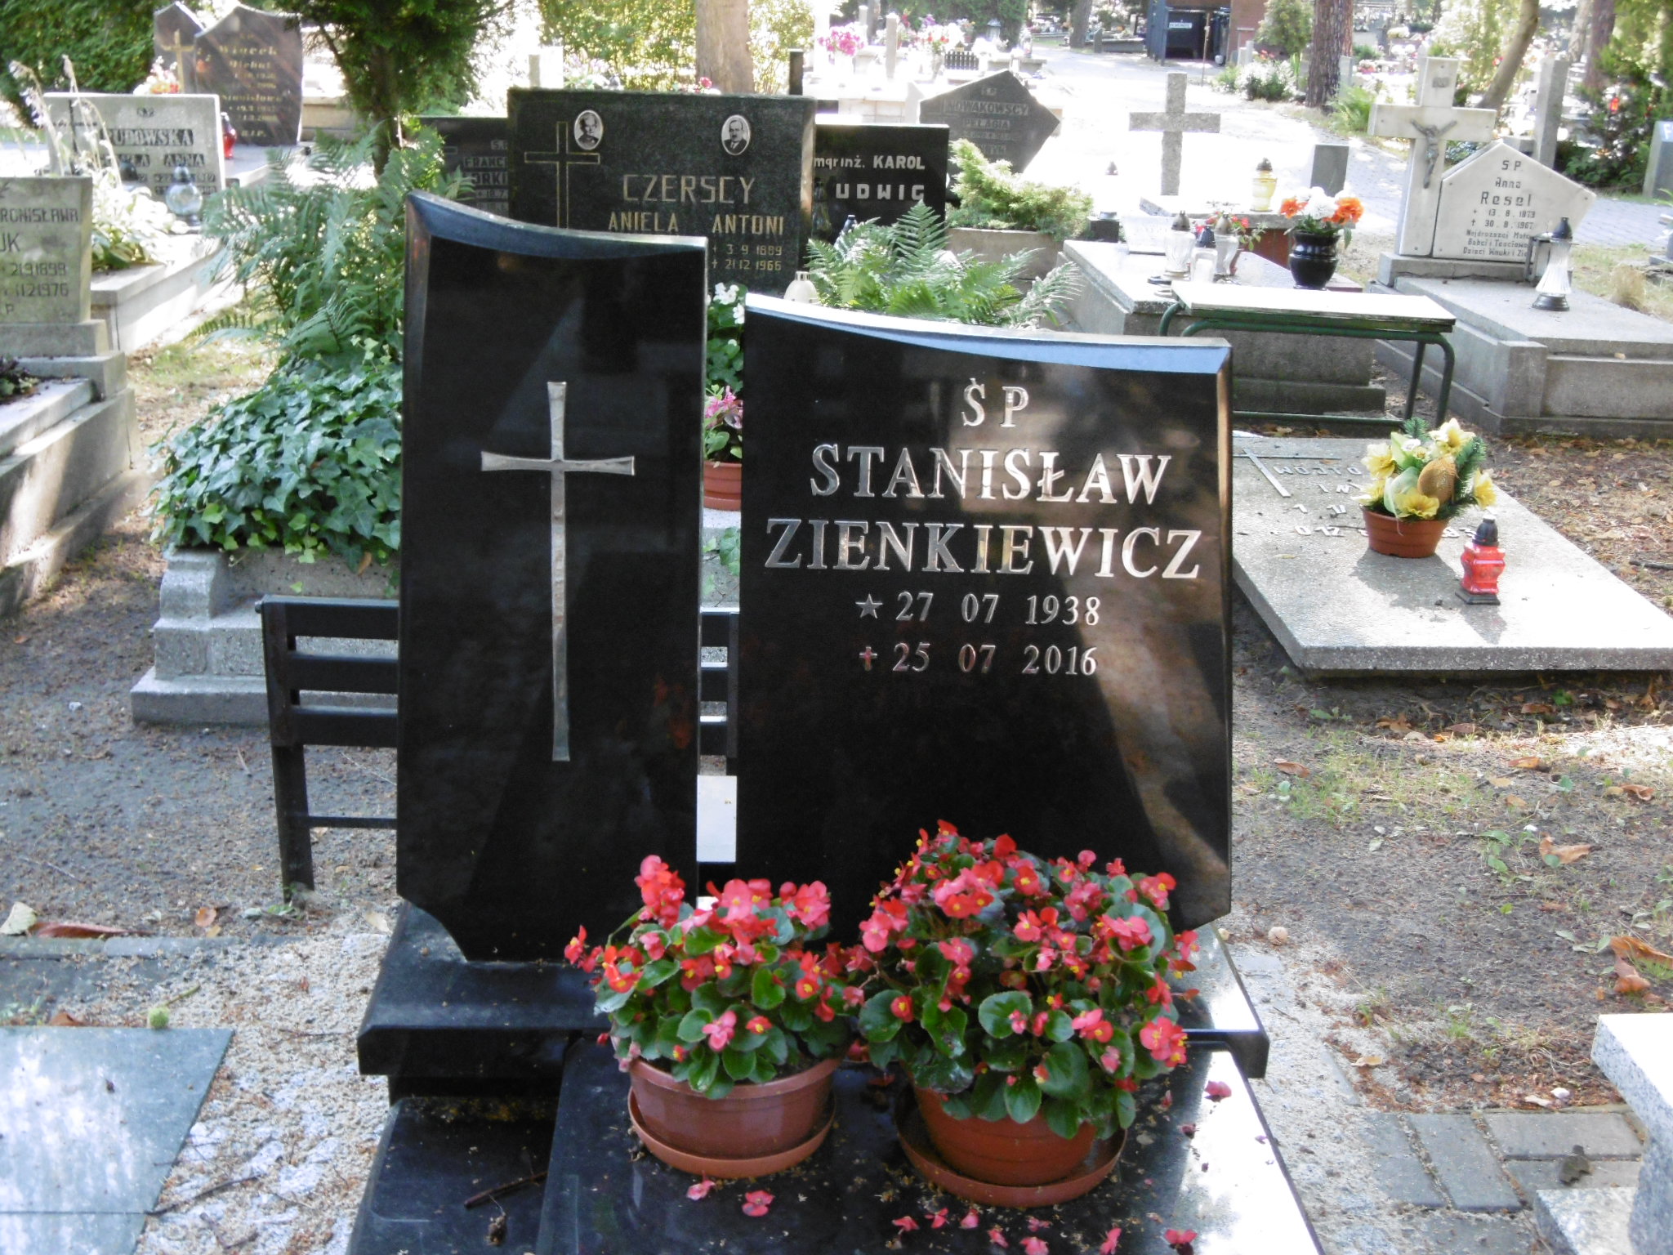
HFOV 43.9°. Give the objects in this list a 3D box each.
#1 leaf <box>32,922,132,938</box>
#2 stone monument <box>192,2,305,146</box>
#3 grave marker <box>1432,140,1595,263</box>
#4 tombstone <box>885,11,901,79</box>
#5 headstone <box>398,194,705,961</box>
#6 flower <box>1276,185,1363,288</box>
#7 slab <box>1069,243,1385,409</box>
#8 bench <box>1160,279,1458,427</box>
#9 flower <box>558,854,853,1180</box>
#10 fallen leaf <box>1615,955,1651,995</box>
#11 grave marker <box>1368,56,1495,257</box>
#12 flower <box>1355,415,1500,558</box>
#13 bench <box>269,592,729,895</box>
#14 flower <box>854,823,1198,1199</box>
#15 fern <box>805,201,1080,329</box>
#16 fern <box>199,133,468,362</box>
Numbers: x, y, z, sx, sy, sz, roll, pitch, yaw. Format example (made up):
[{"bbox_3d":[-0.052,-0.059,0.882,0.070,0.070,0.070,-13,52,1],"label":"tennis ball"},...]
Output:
[{"bbox_3d":[-1.226,0.488,3.376,0.160,0.025,0.050,1,18,-3],"label":"leaf"},{"bbox_3d":[-3.506,-3.319,12.469,0.660,0.840,0.110,0,16,-2],"label":"stone monument"},{"bbox_3d":[2.924,-1.832,8.919,0.690,0.512,0.100,2,18,-1],"label":"grave marker"},{"bbox_3d":[0.542,-5.676,20.261,0.150,0.700,0.150,0,18,-2],"label":"tombstone"},{"bbox_3d":[-0.312,-0.040,2.305,0.335,0.872,0.080,1,18,-3],"label":"headstone"},{"bbox_3d":[1.891,-1.526,8.123,0.320,0.380,0.300,1,18,-3],"label":"flower"},{"bbox_3d":[1.474,-1.269,8.523,1.020,0.390,1.920,1,18,-3],"label":"slab"},{"bbox_3d":[1.548,-0.863,6.907,0.860,0.460,0.480,1,17,-8],"label":"bench"},{"bbox_3d":[-0.134,0.400,2.283,0.300,0.300,0.280,0,18,-2],"label":"flower"},{"bbox_3d":[1.295,0.571,3.382,0.060,0.030,0.090,1,18,-3],"label":"fallen leaf"},{"bbox_3d":[2.311,-1.838,8.116,0.470,0.750,0.120,2,17,-3],"label":"grave marker"},{"bbox_3d":[1.530,-0.368,5.384,0.330,0.341,0.280,1,18,-3],"label":"flower"},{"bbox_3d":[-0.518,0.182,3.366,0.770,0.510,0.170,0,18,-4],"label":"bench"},{"bbox_3d":[0.187,0.364,2.054,0.320,0.331,0.300,1,18,-3],"label":"flower"},{"bbox_3d":[0.329,-1.068,6.350,0.800,0.500,0.650,1,18,-3],"label":"fern"},{"bbox_3d":[-1.394,-1.029,5.750,0.720,0.660,0.650,1,18,-3],"label":"fern"}]

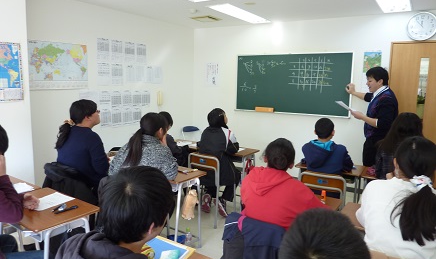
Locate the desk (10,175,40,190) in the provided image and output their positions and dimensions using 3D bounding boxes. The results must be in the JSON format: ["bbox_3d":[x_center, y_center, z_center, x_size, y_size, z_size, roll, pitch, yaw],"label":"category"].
[{"bbox_3d":[-1.631,0.754,2.297,0.600,0.700,0.410,7,10,33],"label":"desk"}]

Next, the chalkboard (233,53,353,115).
[{"bbox_3d":[1.069,-0.681,4.781,1.810,0.910,0.060,7,10,33],"label":"chalkboard"}]

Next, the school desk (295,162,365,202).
[{"bbox_3d":[1.094,0.715,3.124,0.600,0.700,0.400,7,10,33],"label":"school desk"}]

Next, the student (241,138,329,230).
[{"bbox_3d":[0.386,0.655,1.974,0.520,1.205,0.640,8,11,35],"label":"student"}]

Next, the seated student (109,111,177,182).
[{"bbox_3d":[-0.618,0.498,2.600,0.500,1.190,0.700,8,11,38],"label":"seated student"}]

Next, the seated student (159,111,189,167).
[{"bbox_3d":[-0.601,0.356,3.698,0.480,1.140,0.720,8,11,38],"label":"seated student"}]

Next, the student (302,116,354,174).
[{"bbox_3d":[0.994,0.505,2.963,0.480,1.230,0.620,7,10,33],"label":"student"}]

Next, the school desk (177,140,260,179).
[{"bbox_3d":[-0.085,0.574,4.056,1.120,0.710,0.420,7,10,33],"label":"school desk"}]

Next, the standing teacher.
[{"bbox_3d":[1.750,0.145,3.752,0.580,1.740,0.520,4,9,16],"label":"standing teacher"}]

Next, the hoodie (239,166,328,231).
[{"bbox_3d":[0.364,0.487,1.913,0.500,0.520,0.520,7,10,33],"label":"hoodie"}]

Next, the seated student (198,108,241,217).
[{"bbox_3d":[0.034,0.381,3.575,0.480,1.245,0.620,8,11,37],"label":"seated student"}]

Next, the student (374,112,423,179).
[{"bbox_3d":[1.484,0.520,2.602,0.480,1.335,0.620,7,10,33],"label":"student"}]

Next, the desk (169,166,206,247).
[{"bbox_3d":[-0.465,0.714,2.810,0.600,0.700,0.400,7,10,33],"label":"desk"}]

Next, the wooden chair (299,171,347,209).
[{"bbox_3d":[0.966,0.755,2.847,0.390,0.770,0.460,7,10,33],"label":"wooden chair"}]

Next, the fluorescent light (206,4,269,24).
[{"bbox_3d":[0.348,-1.625,4.456,0.320,0.070,1.260,7,10,33],"label":"fluorescent light"}]

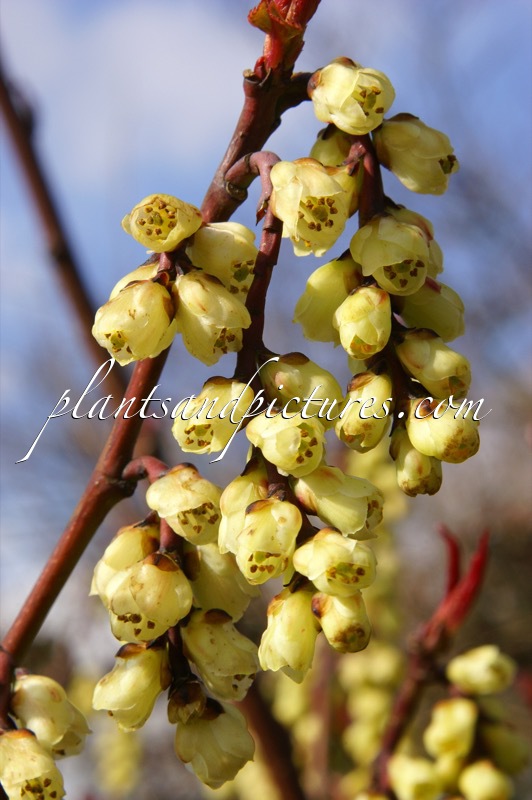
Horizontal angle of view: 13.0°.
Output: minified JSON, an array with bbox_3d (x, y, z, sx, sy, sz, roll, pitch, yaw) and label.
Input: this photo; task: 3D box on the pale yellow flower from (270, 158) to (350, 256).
[{"bbox_3d":[0.005,-0.023,0.275,0.009,0.009,0.009,10,24,-4],"label":"pale yellow flower"}]

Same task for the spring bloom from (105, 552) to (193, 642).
[{"bbox_3d":[-0.014,0.024,0.286,0.010,0.010,0.009,-2,-49,27],"label":"spring bloom"}]

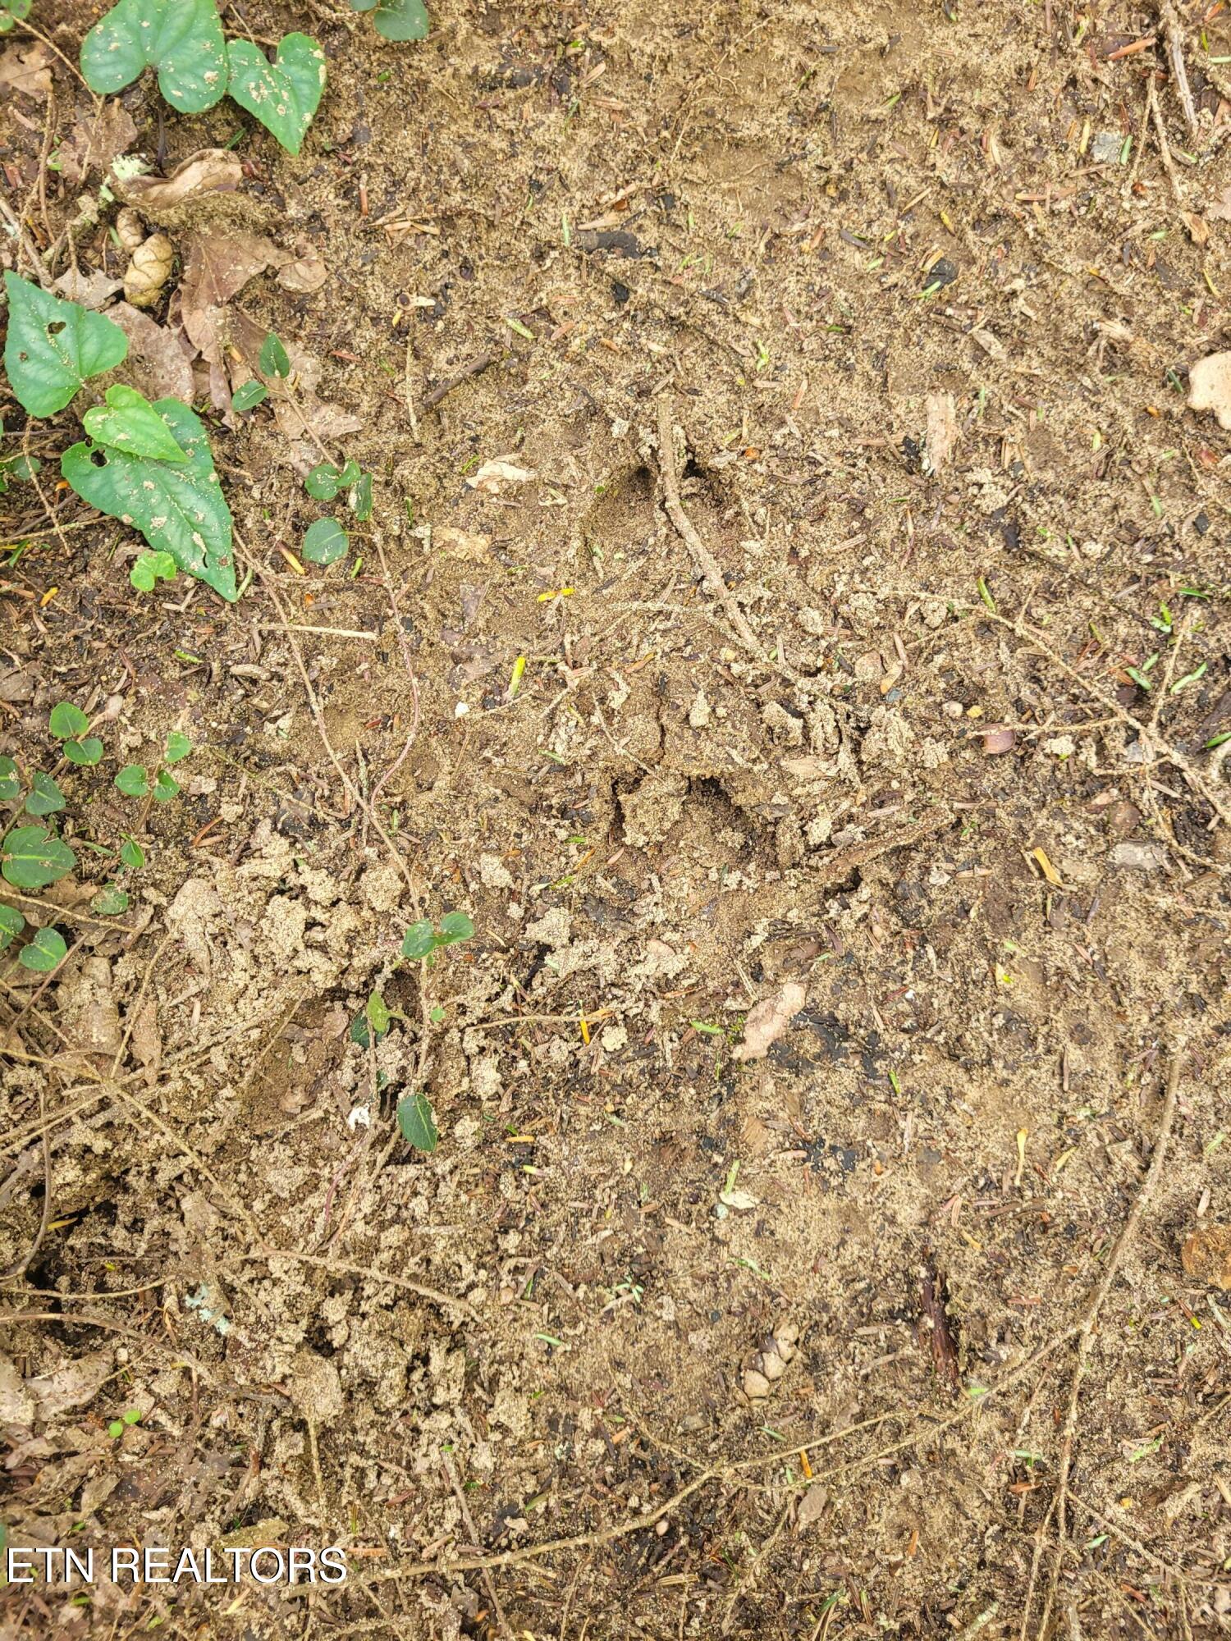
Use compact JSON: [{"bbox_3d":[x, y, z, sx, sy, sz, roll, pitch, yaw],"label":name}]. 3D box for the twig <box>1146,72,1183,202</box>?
[{"bbox_3d":[0.279,-0.349,0.628,0.006,0.004,0.076,-6,79,-1],"label":"twig"}]

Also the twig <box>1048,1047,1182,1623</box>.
[{"bbox_3d":[0.216,0.224,0.538,0.017,0.010,0.247,17,81,3],"label":"twig"}]

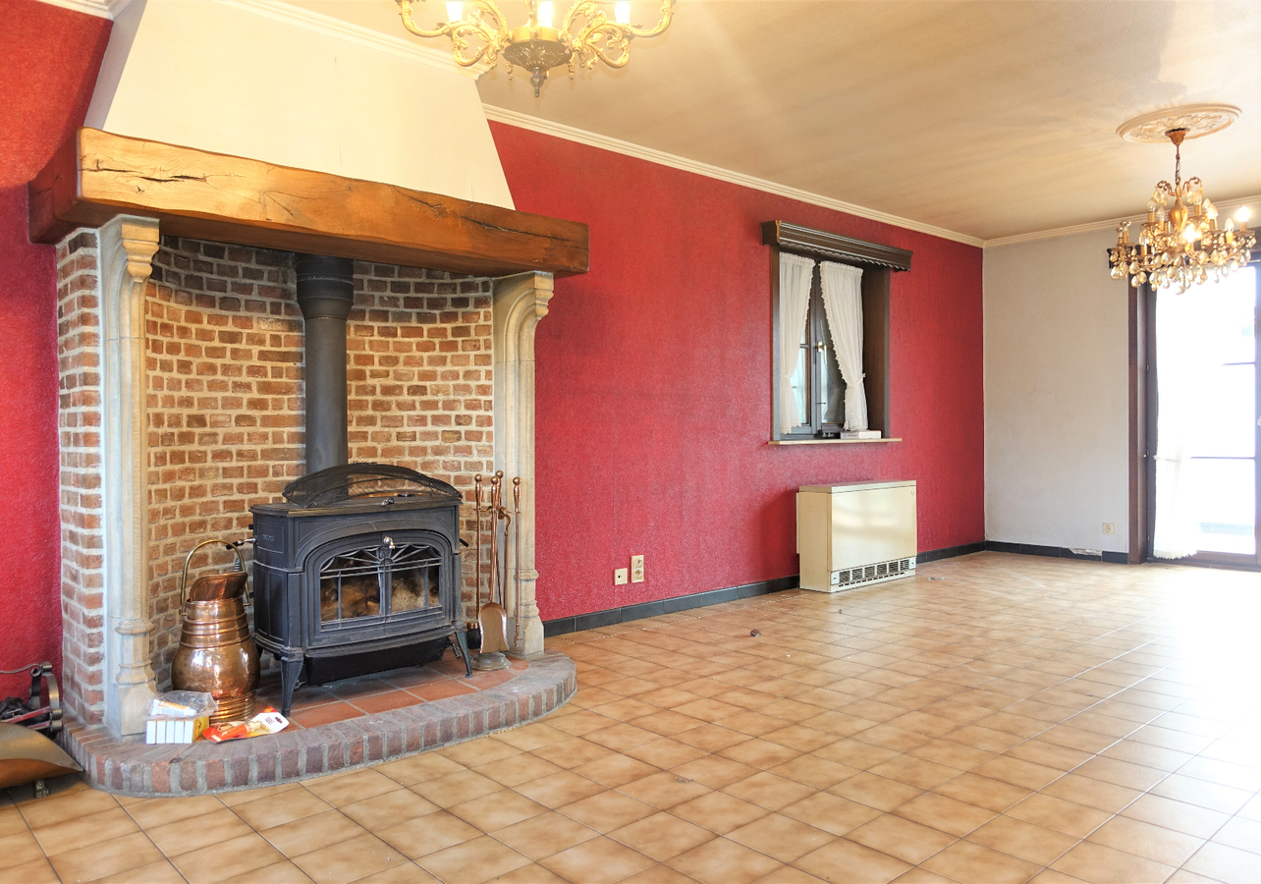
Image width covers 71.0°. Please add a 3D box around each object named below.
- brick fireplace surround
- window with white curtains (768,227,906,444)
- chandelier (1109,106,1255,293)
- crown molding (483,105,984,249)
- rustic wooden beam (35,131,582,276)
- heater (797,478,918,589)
[{"bbox_3d":[-1.006,0.153,3.123,1.680,1.620,1.035,-1,1,-41],"label":"brick fireplace surround"},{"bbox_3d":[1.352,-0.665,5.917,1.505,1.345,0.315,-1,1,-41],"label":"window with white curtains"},{"bbox_3d":[2.732,-1.159,4.401,0.720,0.845,0.720,-1,1,-41],"label":"chandelier"},{"bbox_3d":[1.044,-1.551,5.557,4.870,0.058,0.052,-1,1,-41],"label":"crown molding"},{"bbox_3d":[-1.077,-0.748,3.172,1.689,0.217,0.866,-1,1,-41],"label":"rustic wooden beam"},{"bbox_3d":[1.501,0.594,5.800,0.955,0.645,0.250,-1,1,-41],"label":"heater"}]

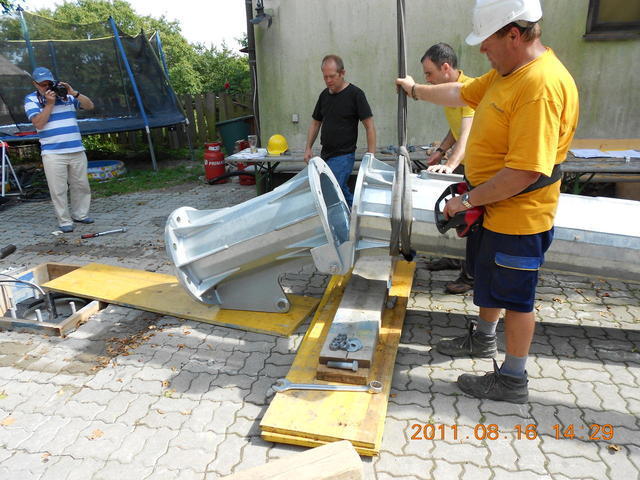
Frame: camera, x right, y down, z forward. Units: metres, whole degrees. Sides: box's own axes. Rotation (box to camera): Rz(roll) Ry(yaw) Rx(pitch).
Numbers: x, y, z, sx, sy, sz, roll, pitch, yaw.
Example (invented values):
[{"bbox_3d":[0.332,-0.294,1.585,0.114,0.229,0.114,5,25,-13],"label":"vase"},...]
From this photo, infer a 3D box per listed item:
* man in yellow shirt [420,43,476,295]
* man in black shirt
[{"bbox_3d":[0.995,-0.455,3.304,0.680,1.660,0.540,-11,20,-26],"label":"man in yellow shirt"},{"bbox_3d":[0.181,-0.687,4.093,0.580,1.662,0.420,1,18,11],"label":"man in black shirt"}]

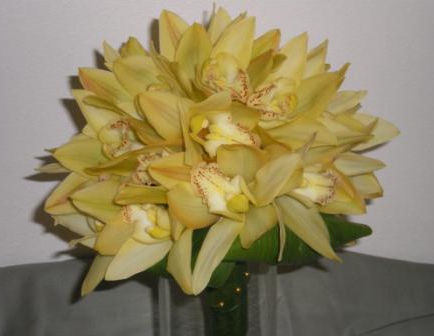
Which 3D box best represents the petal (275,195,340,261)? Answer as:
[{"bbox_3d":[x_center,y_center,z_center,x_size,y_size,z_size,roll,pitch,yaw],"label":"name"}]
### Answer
[{"bbox_3d":[0.064,0.043,0.729,0.024,0.066,0.012,-47,12,-12],"label":"petal"}]

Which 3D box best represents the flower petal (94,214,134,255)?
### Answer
[{"bbox_3d":[-0.077,0.050,0.785,0.032,0.024,0.012,-42,-3,0],"label":"flower petal"}]

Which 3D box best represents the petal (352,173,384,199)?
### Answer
[{"bbox_3d":[0.116,0.013,0.828,0.034,0.023,0.010,8,3,-26],"label":"petal"}]

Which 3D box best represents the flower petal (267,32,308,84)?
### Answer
[{"bbox_3d":[0.056,-0.082,0.805,0.024,0.050,0.011,31,-24,-1],"label":"flower petal"}]

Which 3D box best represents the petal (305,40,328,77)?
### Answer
[{"bbox_3d":[0.080,-0.088,0.885,0.023,0.049,0.011,34,-25,-8],"label":"petal"}]

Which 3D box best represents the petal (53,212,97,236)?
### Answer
[{"bbox_3d":[-0.112,0.045,0.838,0.043,0.018,0.011,15,16,20],"label":"petal"}]

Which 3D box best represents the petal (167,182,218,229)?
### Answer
[{"bbox_3d":[-0.017,0.029,0.757,0.034,0.030,0.015,-42,6,-26],"label":"petal"}]

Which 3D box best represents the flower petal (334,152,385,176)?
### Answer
[{"bbox_3d":[0.112,-0.004,0.825,0.047,0.017,0.010,6,-14,-25],"label":"flower petal"}]

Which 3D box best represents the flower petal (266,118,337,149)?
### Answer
[{"bbox_3d":[0.060,-0.022,0.731,0.054,0.022,0.012,8,-28,-19],"label":"flower petal"}]

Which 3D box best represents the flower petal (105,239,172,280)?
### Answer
[{"bbox_3d":[-0.062,0.074,0.841,0.063,0.025,0.012,-30,-4,-2],"label":"flower petal"}]

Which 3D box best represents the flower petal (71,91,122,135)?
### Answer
[{"bbox_3d":[-0.089,-0.041,0.773,0.046,0.024,0.012,45,4,21],"label":"flower petal"}]

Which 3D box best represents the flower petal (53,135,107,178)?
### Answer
[{"bbox_3d":[-0.098,-0.009,0.762,0.049,0.028,0.012,5,-9,24],"label":"flower petal"}]

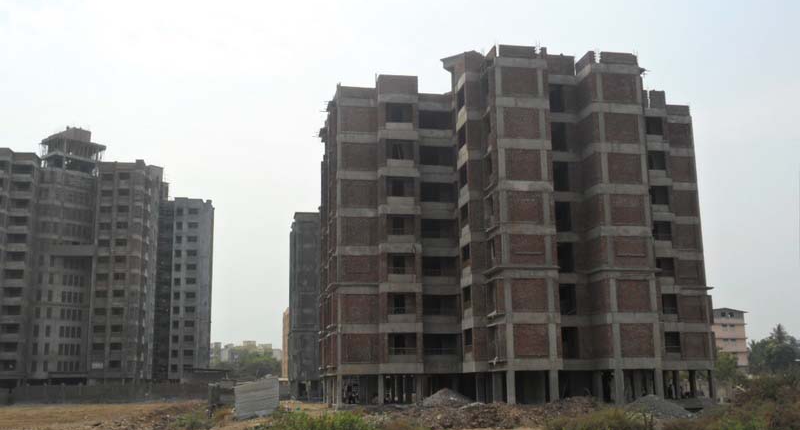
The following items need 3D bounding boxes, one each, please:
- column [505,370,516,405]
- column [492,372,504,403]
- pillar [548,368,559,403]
[{"bbox_3d":[7.055,11.020,54.200,0.430,2.290,0.400,1,-11,-10],"label":"column"},{"bbox_3d":[6.549,11.627,57.200,0.450,2.290,0.480,1,-11,-10],"label":"column"},{"bbox_3d":[9.852,11.059,54.600,0.450,2.290,0.420,1,-11,-10],"label":"pillar"}]

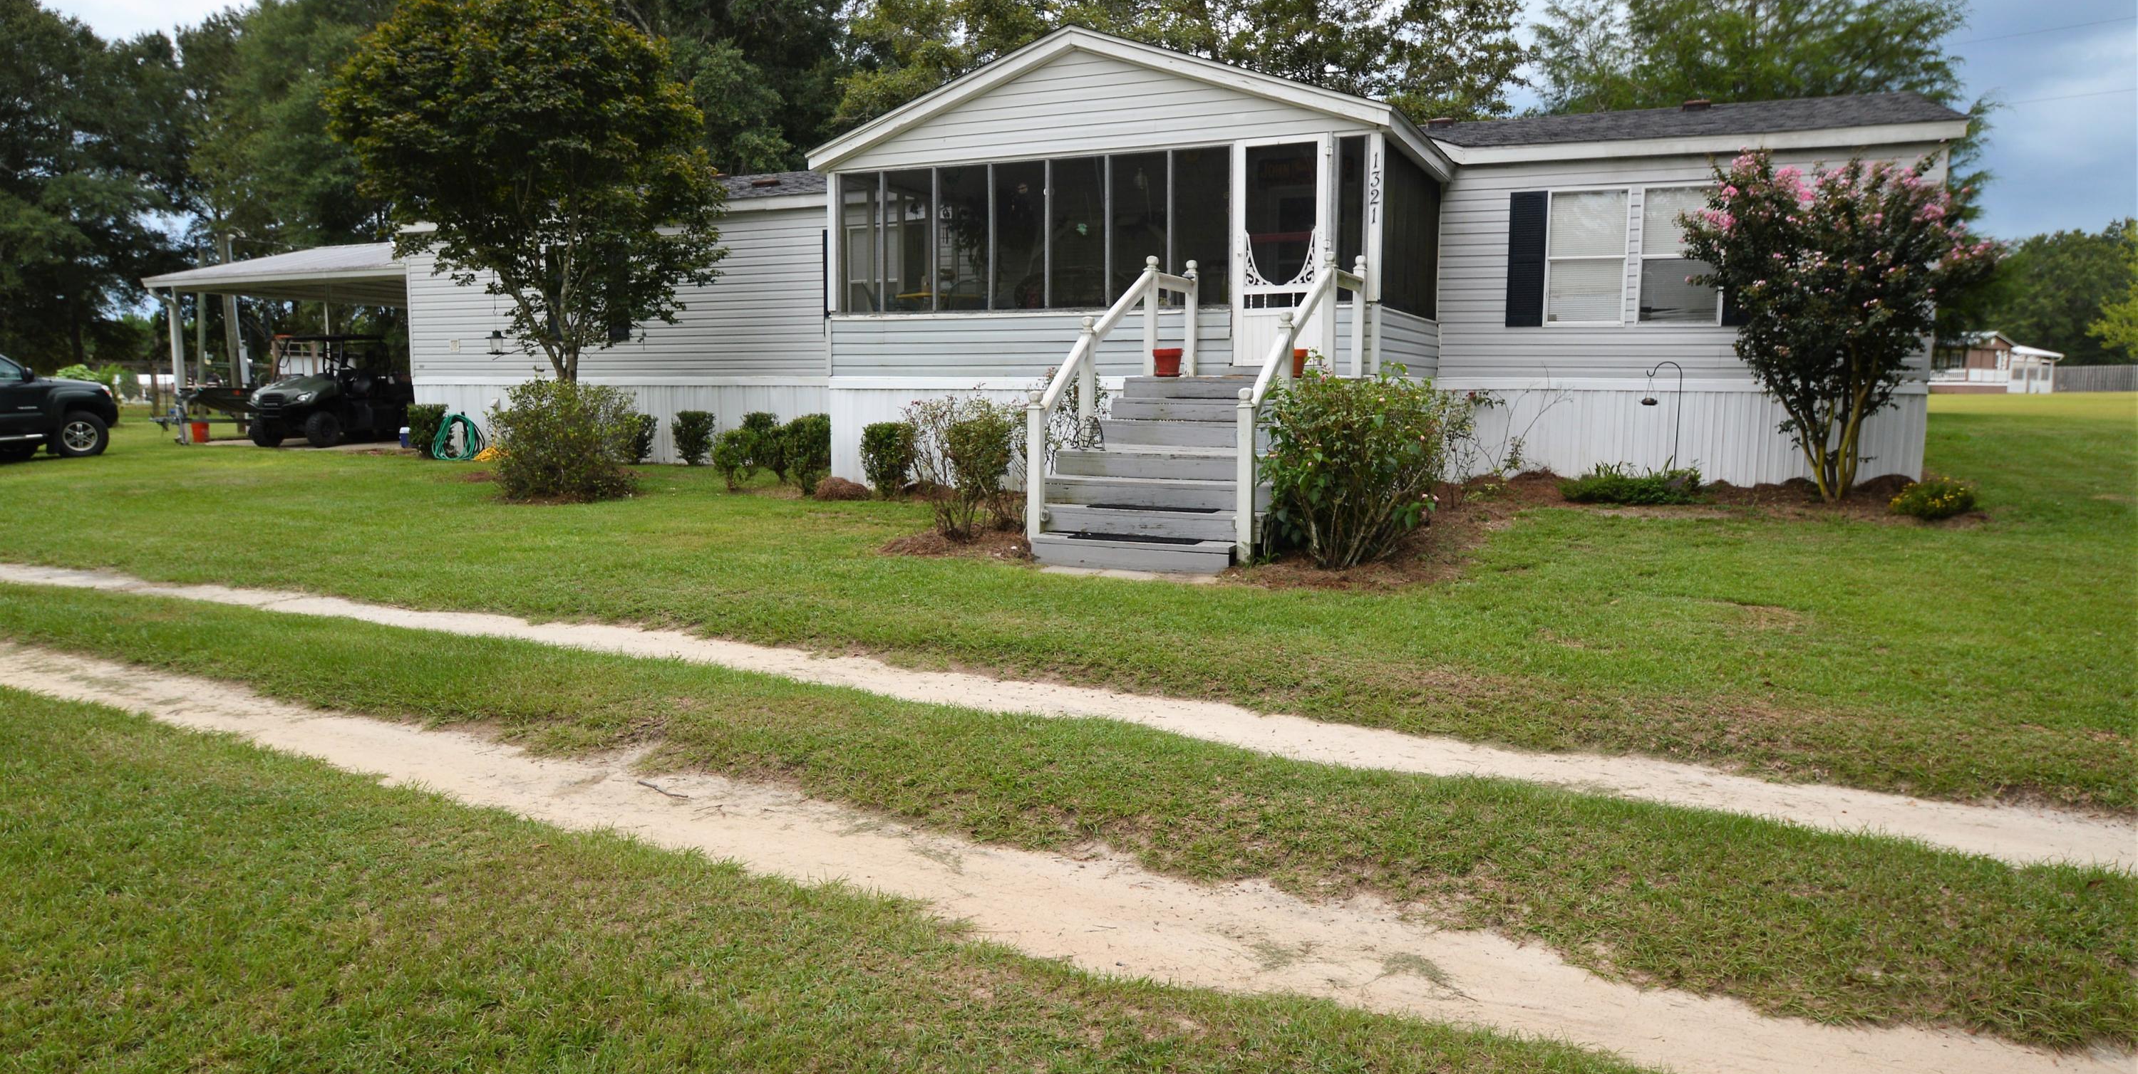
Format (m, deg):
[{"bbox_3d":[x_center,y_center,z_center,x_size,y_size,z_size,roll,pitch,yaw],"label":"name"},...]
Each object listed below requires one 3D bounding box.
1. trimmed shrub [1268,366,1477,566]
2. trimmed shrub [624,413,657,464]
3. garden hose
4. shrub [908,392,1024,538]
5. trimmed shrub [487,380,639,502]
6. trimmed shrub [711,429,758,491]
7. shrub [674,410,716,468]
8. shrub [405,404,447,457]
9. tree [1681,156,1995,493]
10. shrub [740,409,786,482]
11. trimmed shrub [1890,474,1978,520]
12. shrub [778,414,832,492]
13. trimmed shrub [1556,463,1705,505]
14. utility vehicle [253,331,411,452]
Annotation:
[{"bbox_3d":[1.869,-0.460,7.949,1.240,1.270,1.150,3,7,22],"label":"trimmed shrub"},{"bbox_3d":[-6.261,-1.415,18.100,0.580,0.750,0.580,3,8,24],"label":"trimmed shrub"},{"bbox_3d":[-9.372,-1.536,19.100,0.730,0.740,0.280,-1,8,-6],"label":"garden hose"},{"bbox_3d":[-0.767,-0.554,9.300,0.850,1.050,0.850,0,8,0],"label":"shrub"},{"bbox_3d":[-5.313,-1.043,13.100,1.500,1.190,1.450,3,8,24],"label":"trimmed shrub"},{"bbox_3d":[-3.745,-0.854,13.900,0.510,0.700,0.510,3,7,22],"label":"trimmed shrub"},{"bbox_3d":[-5.339,-1.387,17.700,0.600,0.800,0.600,3,8,24],"label":"shrub"},{"bbox_3d":[-9.835,-1.630,18.900,0.580,0.820,0.580,3,7,22],"label":"shrub"},{"bbox_3d":[6.901,-1.922,11.300,2.550,3.150,2.400,3,8,24],"label":"tree"},{"bbox_3d":[-3.616,-1.062,14.700,0.580,0.850,0.600,0,8,0],"label":"shrub"},{"bbox_3d":[7.186,-0.348,10.197,0.620,0.330,0.620,3,7,22],"label":"trimmed shrub"},{"bbox_3d":[-2.770,-0.888,13.200,0.600,0.820,0.600,0,8,0],"label":"shrub"},{"bbox_3d":[5.152,-0.490,11.347,1.210,0.300,0.750,3,7,22],"label":"trimmed shrub"},{"bbox_3d":[-13.448,-2.680,22.665,1.570,1.960,2.900,2,7,16],"label":"utility vehicle"}]

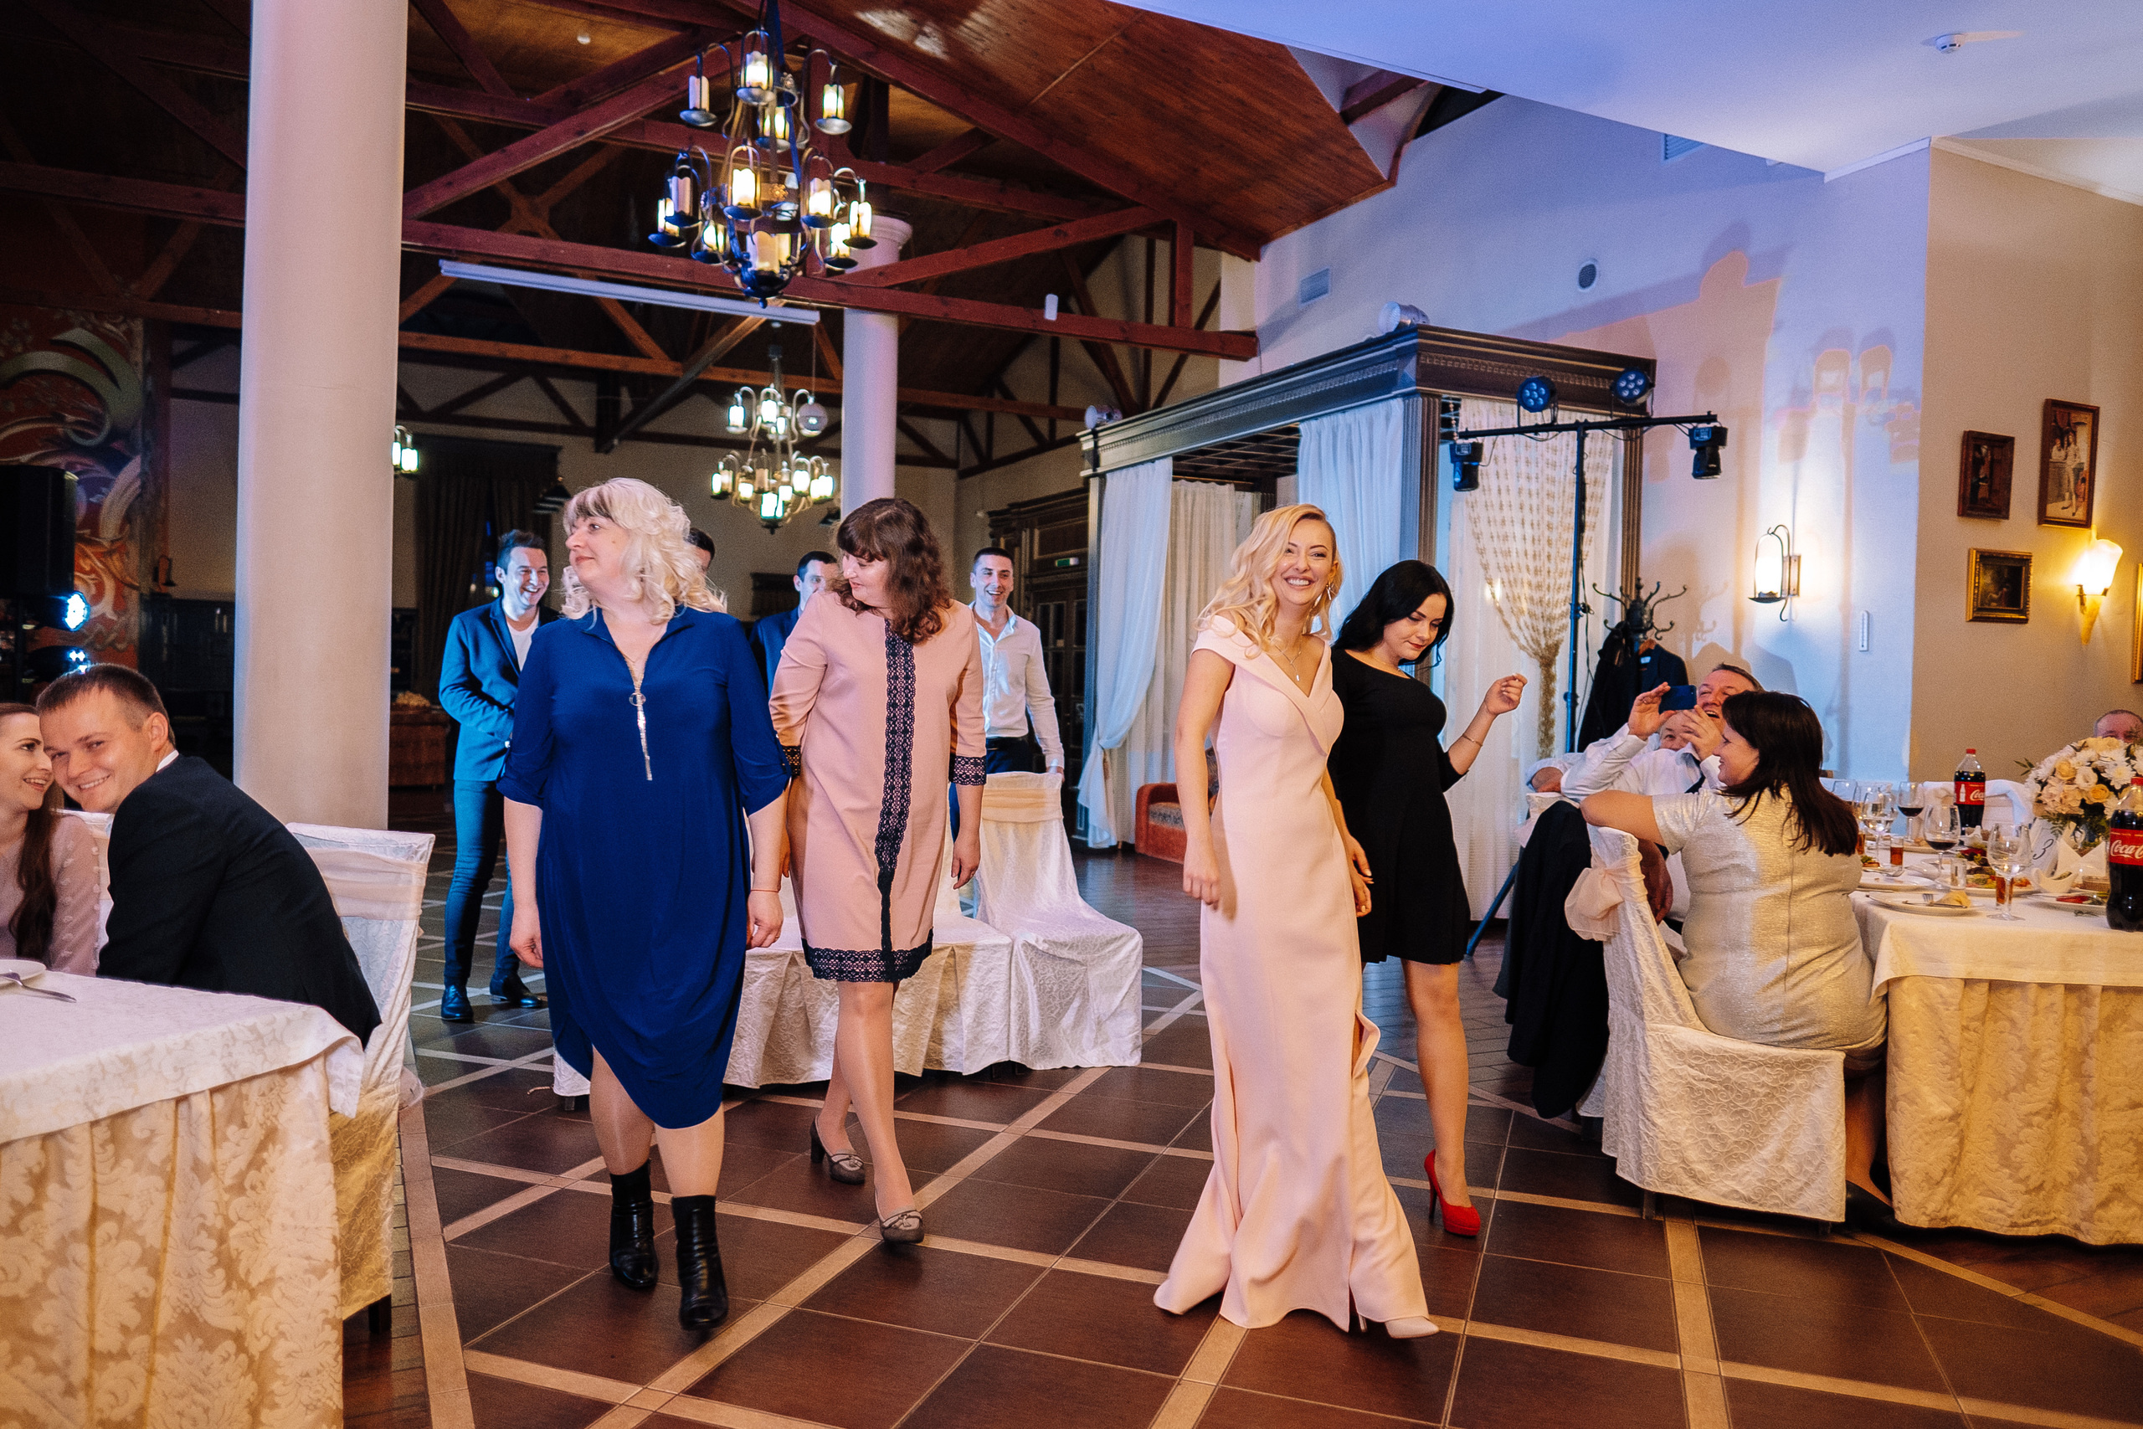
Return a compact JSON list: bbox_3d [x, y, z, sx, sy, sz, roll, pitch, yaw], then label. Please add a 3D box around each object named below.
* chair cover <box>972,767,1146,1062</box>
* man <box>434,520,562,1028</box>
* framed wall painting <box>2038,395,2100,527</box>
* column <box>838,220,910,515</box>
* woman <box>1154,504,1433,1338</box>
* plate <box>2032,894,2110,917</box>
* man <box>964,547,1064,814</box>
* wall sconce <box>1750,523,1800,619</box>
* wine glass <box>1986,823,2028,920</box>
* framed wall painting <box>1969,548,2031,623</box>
[{"bbox_3d":[-0.058,0.702,4.915,0.460,0.960,0.580,2,0,-19],"label":"chair cover"},{"bbox_3d":[-2.245,0.222,5.525,0.520,1.830,0.420,0,1,-40],"label":"man"},{"bbox_3d":[5.260,-1.315,7.530,0.455,0.660,0.040,1,0,-25],"label":"framed wall painting"},{"bbox_3d":[-1.728,-1.628,12.315,0.620,5.324,0.620,1,1,-25],"label":"column"},{"bbox_3d":[0.441,0.394,3.037,0.550,1.690,0.500,1,1,-25],"label":"woman"},{"bbox_3d":[2.655,0.499,3.740,0.255,0.025,0.255,2,0,19],"label":"plate"},{"bbox_3d":[-0.250,0.268,5.500,0.520,1.810,0.320,2,0,-3],"label":"man"},{"bbox_3d":[3.679,-0.760,7.505,0.290,0.500,0.180,1,1,-25],"label":"wall sconce"},{"bbox_3d":[2.305,0.384,3.525,0.088,0.235,0.088,2,0,19],"label":"wine glass"},{"bbox_3d":[4.691,-0.645,7.179,0.460,0.365,0.060,1,1,-25],"label":"framed wall painting"}]

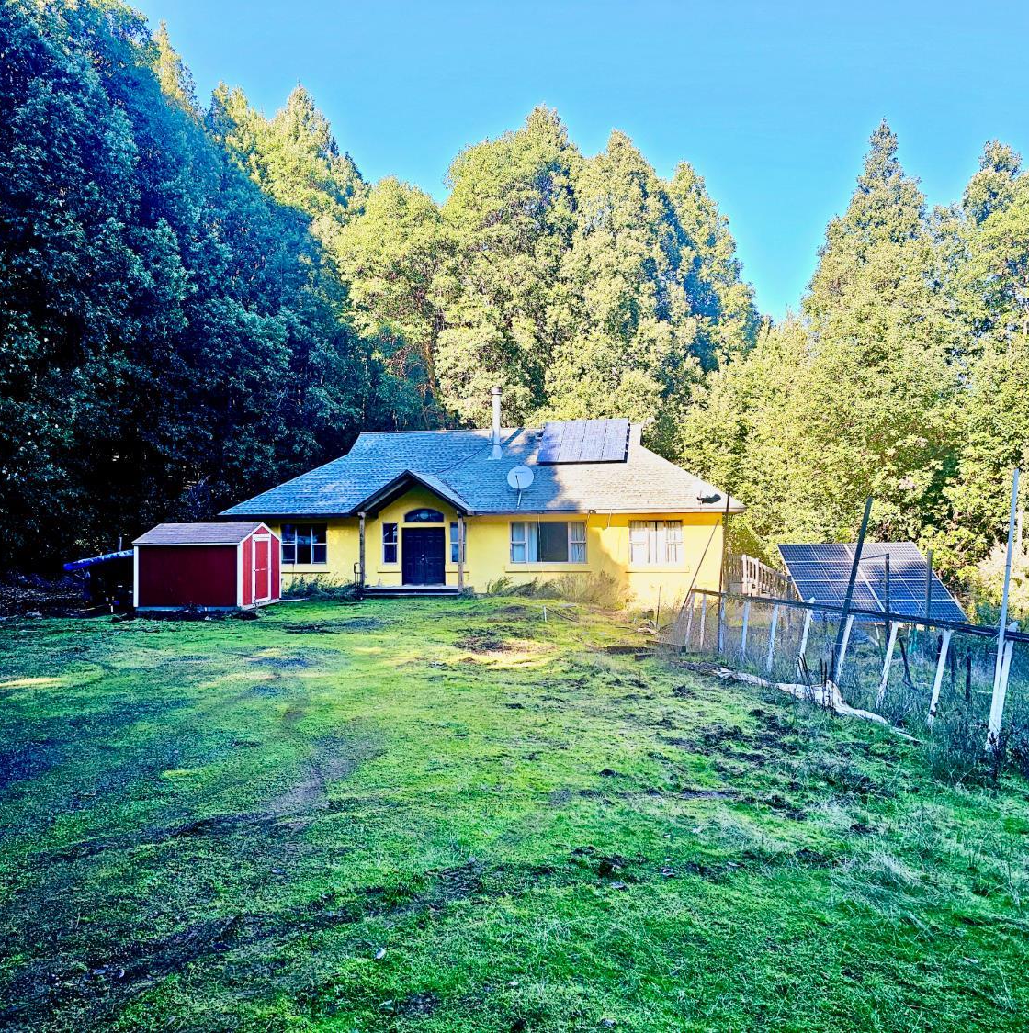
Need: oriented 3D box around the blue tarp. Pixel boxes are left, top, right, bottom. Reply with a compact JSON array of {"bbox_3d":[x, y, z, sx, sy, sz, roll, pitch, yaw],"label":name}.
[{"bbox_3d":[-12.345,1.327,27.200,2.100,0.680,1.700,-1,-1,8],"label":"blue tarp"}]

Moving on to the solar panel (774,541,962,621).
[{"bbox_3d":[10.018,1.865,26.034,4.099,2.160,3.465,-1,-1,1],"label":"solar panel"}]

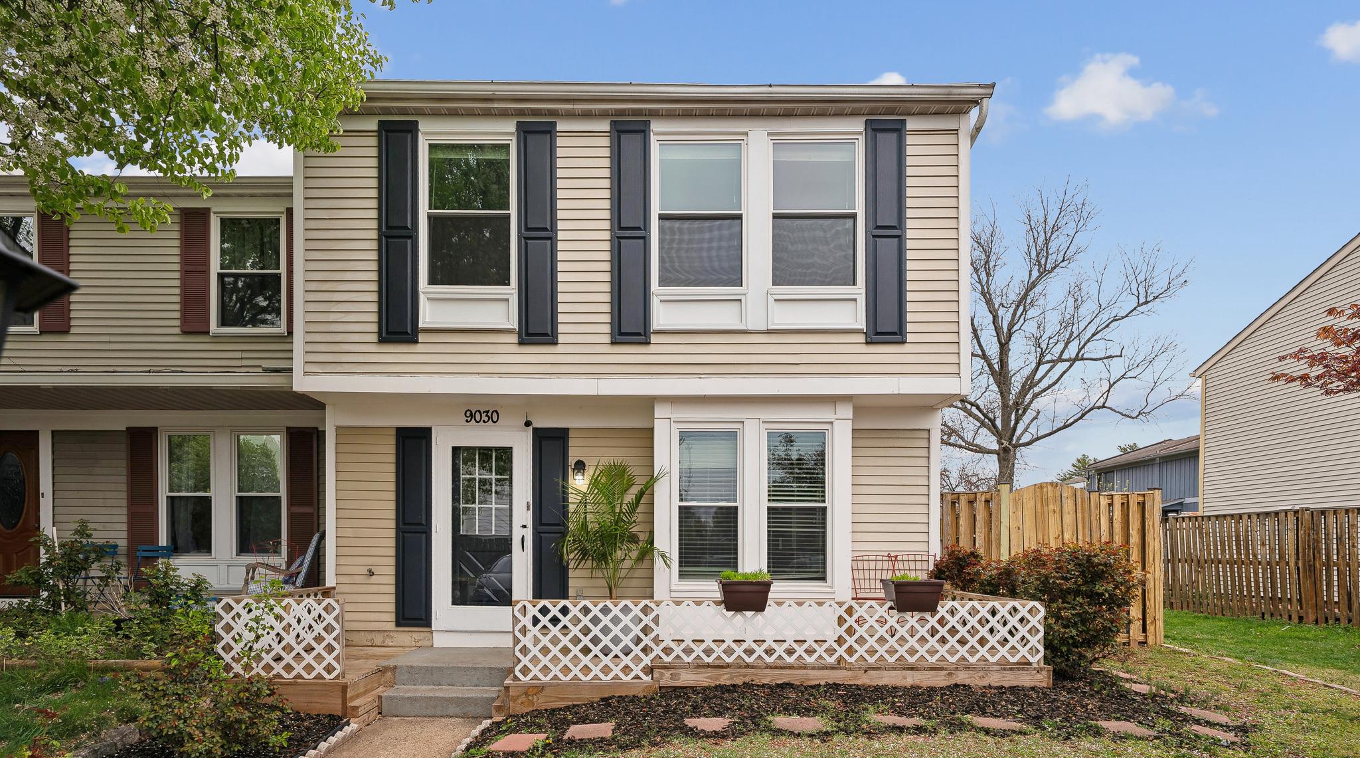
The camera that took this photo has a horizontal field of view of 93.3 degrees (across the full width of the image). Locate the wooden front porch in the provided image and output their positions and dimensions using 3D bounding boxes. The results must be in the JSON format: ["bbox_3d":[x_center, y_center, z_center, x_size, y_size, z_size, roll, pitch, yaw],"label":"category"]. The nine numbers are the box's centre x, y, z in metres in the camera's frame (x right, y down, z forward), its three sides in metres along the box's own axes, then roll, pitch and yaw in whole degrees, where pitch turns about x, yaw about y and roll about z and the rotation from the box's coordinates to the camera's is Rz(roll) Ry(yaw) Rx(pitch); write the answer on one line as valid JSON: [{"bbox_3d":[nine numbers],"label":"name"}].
[{"bbox_3d":[0.820,2.360,6.030,4.720,1.000,1.300,0,-2,0],"label":"wooden front porch"}]

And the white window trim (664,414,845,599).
[{"bbox_3d":[0.726,1.245,6.270,1.780,1.820,0.130,0,-2,0],"label":"white window trim"}]

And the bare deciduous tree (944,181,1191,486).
[{"bbox_3d":[9.562,0.046,18.500,8.600,10.600,7.800,0,-2,0],"label":"bare deciduous tree"}]

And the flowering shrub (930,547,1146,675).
[{"bbox_3d":[3.600,2.150,6.400,1.300,1.200,1.600,0,-2,0],"label":"flowering shrub"}]

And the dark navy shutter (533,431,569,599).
[{"bbox_3d":[-1.328,1.536,6.610,0.375,2.060,0.045,0,-2,0],"label":"dark navy shutter"}]

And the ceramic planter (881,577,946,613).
[{"bbox_3d":[2.008,1.827,5.480,0.430,0.330,0.310,0,-2,0],"label":"ceramic planter"}]

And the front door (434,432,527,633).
[{"bbox_3d":[-2.047,1.556,6.600,1.010,2.080,0.090,0,-2,0],"label":"front door"}]

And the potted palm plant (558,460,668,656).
[{"bbox_3d":[-0.636,1.694,6.150,1.000,1.840,0.900,0,-2,0],"label":"potted palm plant"}]

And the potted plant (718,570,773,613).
[{"bbox_3d":[0.562,1.809,5.480,0.440,0.335,0.300,0,-2,0],"label":"potted plant"}]

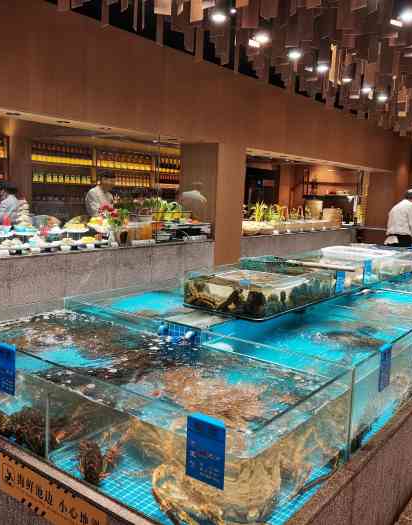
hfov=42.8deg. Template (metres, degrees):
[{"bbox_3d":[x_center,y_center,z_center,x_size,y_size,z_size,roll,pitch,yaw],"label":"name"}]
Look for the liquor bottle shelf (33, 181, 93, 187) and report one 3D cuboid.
[{"bbox_3d":[-2.053,-1.087,7.257,0.300,0.040,0.998,8,9,36],"label":"liquor bottle shelf"}]

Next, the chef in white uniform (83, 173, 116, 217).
[{"bbox_3d":[-1.303,-0.244,6.502,0.350,1.715,0.470,9,10,41],"label":"chef in white uniform"}]

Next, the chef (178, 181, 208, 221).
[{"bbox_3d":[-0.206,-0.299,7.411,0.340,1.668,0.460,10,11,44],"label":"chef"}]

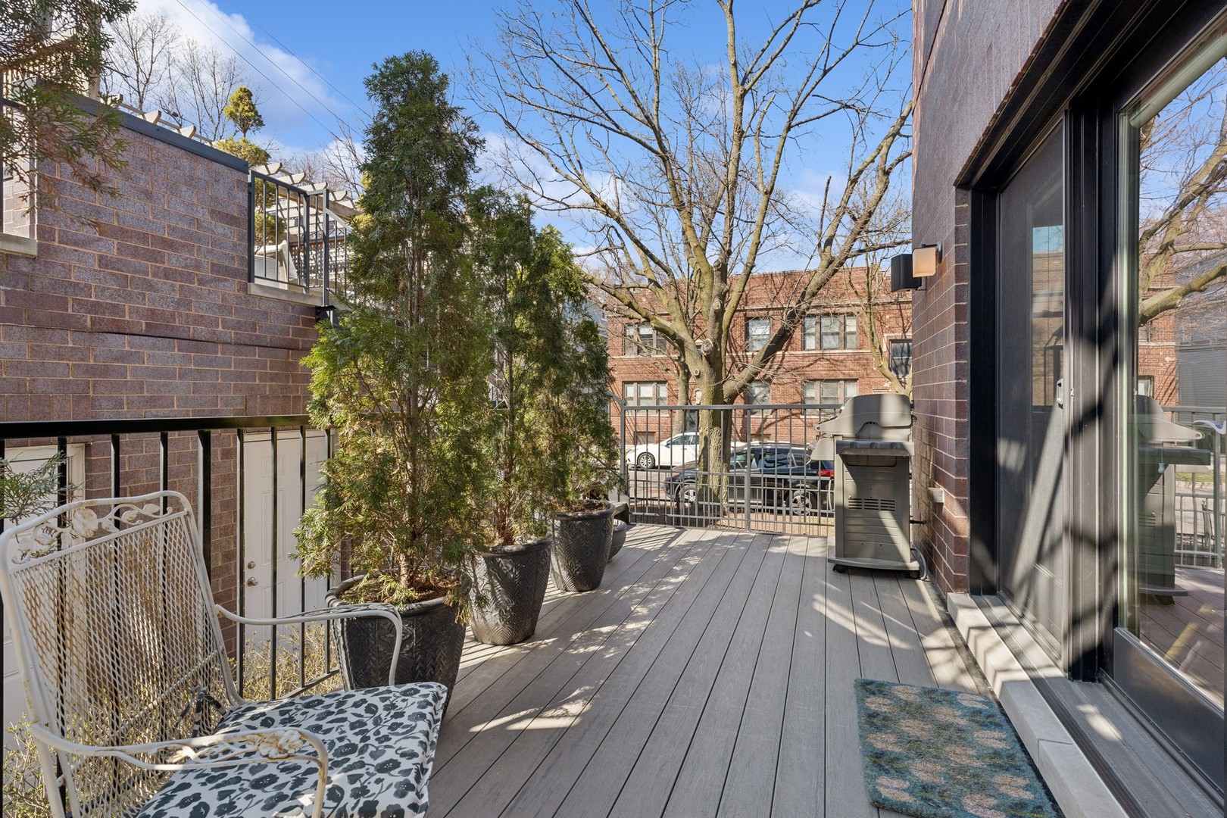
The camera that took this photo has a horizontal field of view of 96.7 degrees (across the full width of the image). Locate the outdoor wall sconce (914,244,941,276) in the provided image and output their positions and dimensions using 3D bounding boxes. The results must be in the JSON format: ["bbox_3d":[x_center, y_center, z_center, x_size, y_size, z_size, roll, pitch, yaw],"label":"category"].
[{"bbox_3d":[1.905,-0.908,3.335,0.150,0.200,0.130,0,0,21],"label":"outdoor wall sconce"}]

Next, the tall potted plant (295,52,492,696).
[{"bbox_3d":[-0.785,-0.075,1.960,0.660,2.420,0.680,0,0,21],"label":"tall potted plant"}]

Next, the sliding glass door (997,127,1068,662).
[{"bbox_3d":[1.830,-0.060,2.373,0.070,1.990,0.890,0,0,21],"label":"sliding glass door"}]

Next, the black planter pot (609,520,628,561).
[{"bbox_3d":[-0.105,1.010,4.130,0.420,0.250,0.420,0,0,0],"label":"black planter pot"}]

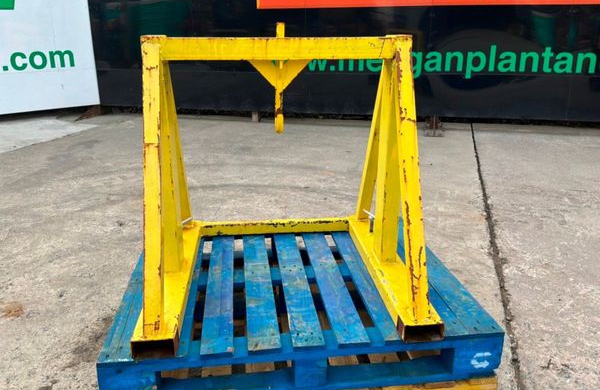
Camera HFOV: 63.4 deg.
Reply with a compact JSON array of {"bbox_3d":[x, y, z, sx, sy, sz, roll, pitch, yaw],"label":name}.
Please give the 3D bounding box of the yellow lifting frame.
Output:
[{"bbox_3d":[-0.062,-0.119,1.677,0.906,0.896,0.890,-2,19,-6],"label":"yellow lifting frame"}]

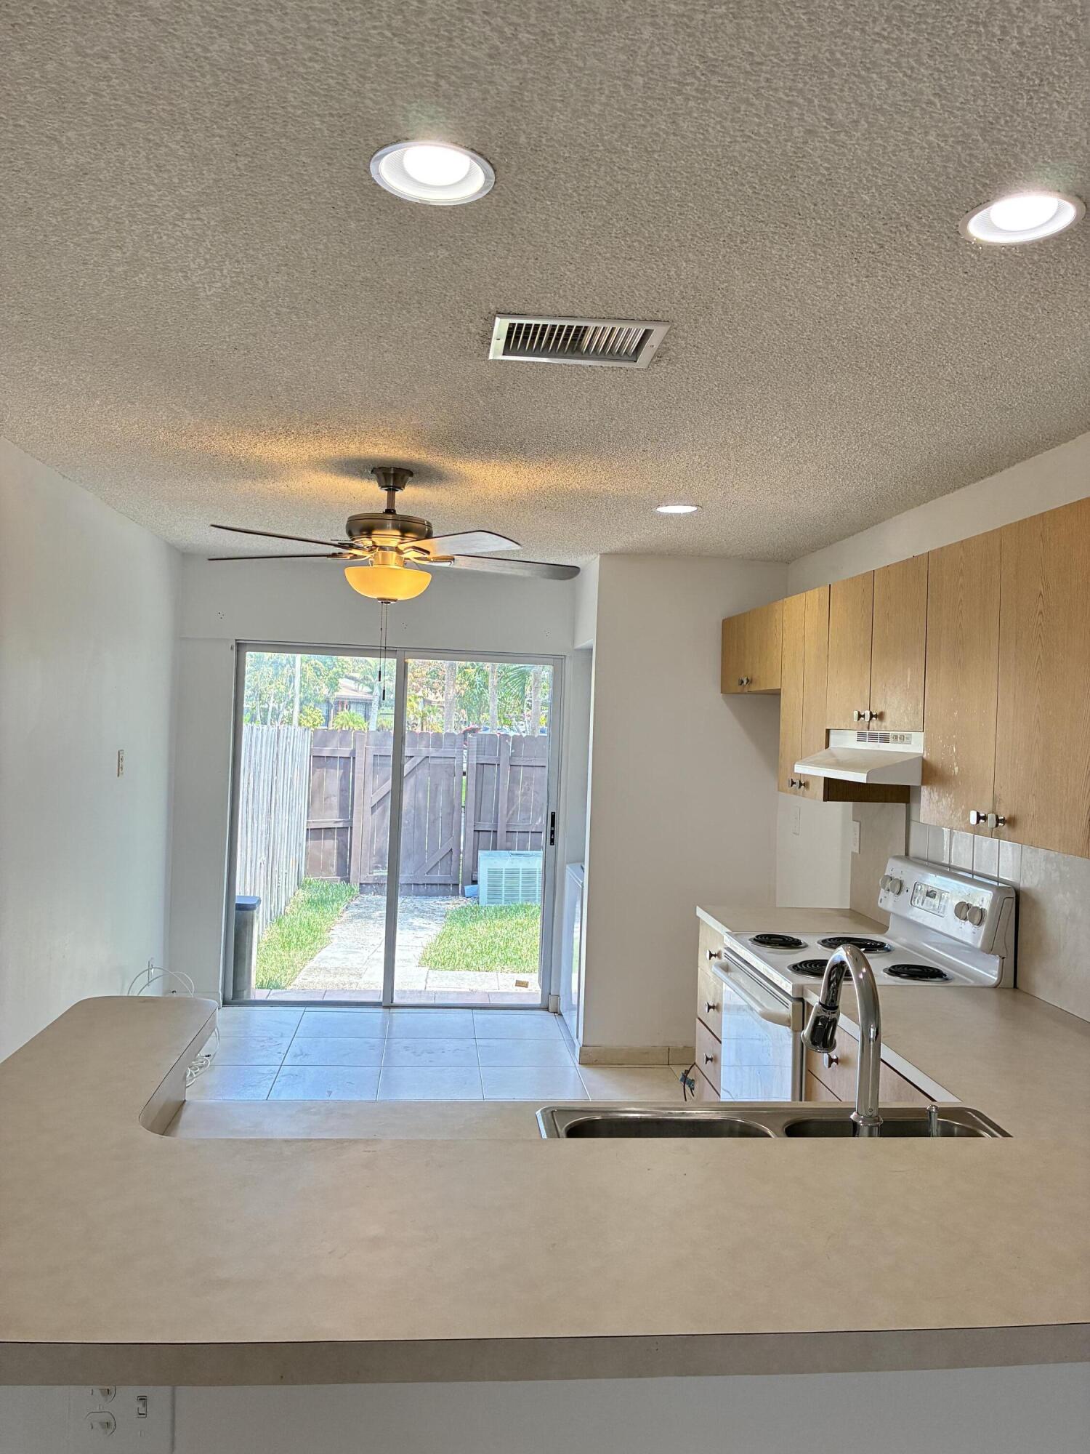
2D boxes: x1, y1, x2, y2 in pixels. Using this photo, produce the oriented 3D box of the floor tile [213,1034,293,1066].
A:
[{"bbox_3d":[-1.463,1.560,5.236,0.457,0.010,0.457,2,0,-6],"label":"floor tile"}]

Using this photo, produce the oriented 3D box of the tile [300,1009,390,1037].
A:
[{"bbox_3d":[-1.056,1.570,5.750,0.457,0.010,0.457,2,0,-6],"label":"tile"}]

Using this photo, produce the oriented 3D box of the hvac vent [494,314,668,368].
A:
[{"bbox_3d":[0.068,-0.826,2.327,0.357,0.020,0.287,2,0,-6],"label":"hvac vent"}]

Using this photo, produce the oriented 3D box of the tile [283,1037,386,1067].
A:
[{"bbox_3d":[-1.008,1.573,5.278,0.455,0.010,0.452,2,0,-6],"label":"tile"}]

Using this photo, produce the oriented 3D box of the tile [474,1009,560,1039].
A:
[{"bbox_3d":[-0.147,1.602,5.843,0.457,0.010,0.457,2,0,-6],"label":"tile"}]

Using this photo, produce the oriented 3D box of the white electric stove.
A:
[{"bbox_3d":[0.957,1.048,3.493,0.705,1.200,0.757,2,0,-6],"label":"white electric stove"}]

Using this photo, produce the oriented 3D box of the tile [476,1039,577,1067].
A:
[{"bbox_3d":[-0.099,1.607,5.370,0.455,0.010,0.452,2,0,-6],"label":"tile"}]

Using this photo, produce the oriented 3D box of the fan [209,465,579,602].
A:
[{"bbox_3d":[-0.504,-0.624,3.543,1.300,0.442,1.280,2,0,-6],"label":"fan"}]

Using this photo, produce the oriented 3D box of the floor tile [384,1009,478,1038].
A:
[{"bbox_3d":[-0.600,1.587,5.782,0.455,0.010,0.460,2,0,-6],"label":"floor tile"}]

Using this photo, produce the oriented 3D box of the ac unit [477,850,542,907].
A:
[{"bbox_3d":[-0.257,1.552,11.002,0.780,0.543,0.680,2,0,-6],"label":"ac unit"}]

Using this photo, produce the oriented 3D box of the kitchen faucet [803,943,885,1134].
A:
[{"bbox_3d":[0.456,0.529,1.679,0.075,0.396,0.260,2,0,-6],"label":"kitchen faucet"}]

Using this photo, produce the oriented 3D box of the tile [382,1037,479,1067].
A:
[{"bbox_3d":[-0.554,1.591,5.328,0.457,0.010,0.457,2,0,-6],"label":"tile"}]

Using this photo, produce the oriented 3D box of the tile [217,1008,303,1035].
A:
[{"bbox_3d":[-1.509,1.552,5.689,0.455,0.010,0.460,2,0,-6],"label":"tile"}]

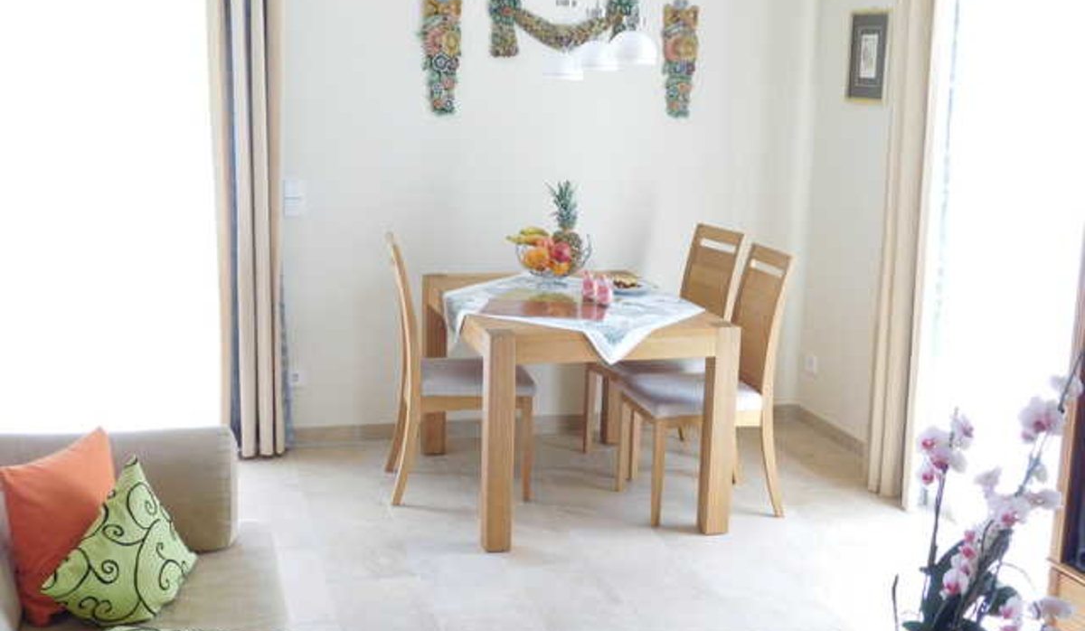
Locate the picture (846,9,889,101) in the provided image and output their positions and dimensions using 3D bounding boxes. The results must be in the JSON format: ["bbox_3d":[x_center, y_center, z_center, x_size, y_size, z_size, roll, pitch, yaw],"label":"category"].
[{"bbox_3d":[1.397,-1.113,5.374,0.020,0.400,0.325,-1,12,-16],"label":"picture"}]

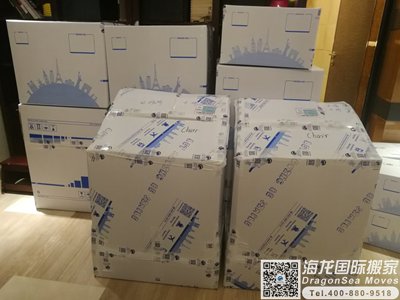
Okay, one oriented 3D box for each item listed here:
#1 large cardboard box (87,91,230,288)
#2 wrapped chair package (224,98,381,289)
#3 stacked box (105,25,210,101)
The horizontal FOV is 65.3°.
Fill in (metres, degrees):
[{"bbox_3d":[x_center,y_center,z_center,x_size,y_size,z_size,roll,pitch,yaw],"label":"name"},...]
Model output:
[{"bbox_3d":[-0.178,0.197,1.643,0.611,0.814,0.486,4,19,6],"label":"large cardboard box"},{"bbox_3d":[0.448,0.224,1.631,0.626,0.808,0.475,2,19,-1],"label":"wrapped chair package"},{"bbox_3d":[-0.218,-0.547,1.971,0.567,0.423,0.452,4,19,6],"label":"stacked box"}]

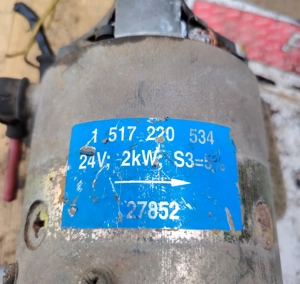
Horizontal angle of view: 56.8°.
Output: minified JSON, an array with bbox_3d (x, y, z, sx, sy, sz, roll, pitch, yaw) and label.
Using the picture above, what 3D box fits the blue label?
[{"bbox_3d":[0.002,0.011,0.094,0.061,0.008,0.037,1,73,-2],"label":"blue label"}]

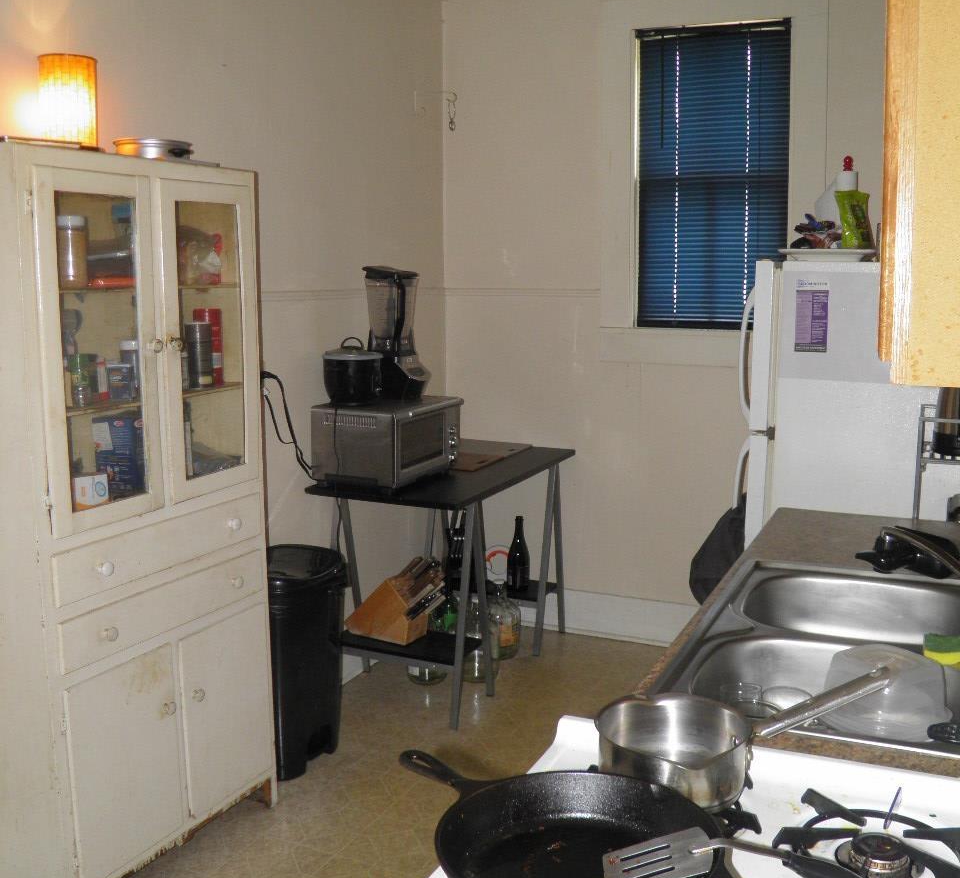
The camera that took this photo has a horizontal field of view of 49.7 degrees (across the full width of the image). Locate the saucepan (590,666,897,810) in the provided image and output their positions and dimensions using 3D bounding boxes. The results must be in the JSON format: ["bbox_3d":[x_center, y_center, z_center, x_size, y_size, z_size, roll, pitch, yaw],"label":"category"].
[{"bbox_3d":[0.300,0.323,1.181,0.331,0.148,0.181,0,9,0],"label":"saucepan"}]

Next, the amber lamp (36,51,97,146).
[{"bbox_3d":[-0.905,-0.729,2.275,0.130,0.216,0.130,4,10,24],"label":"amber lamp"}]

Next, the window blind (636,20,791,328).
[{"bbox_3d":[0.851,-0.962,3.845,0.541,1.102,0.040,4,10,24],"label":"window blind"}]

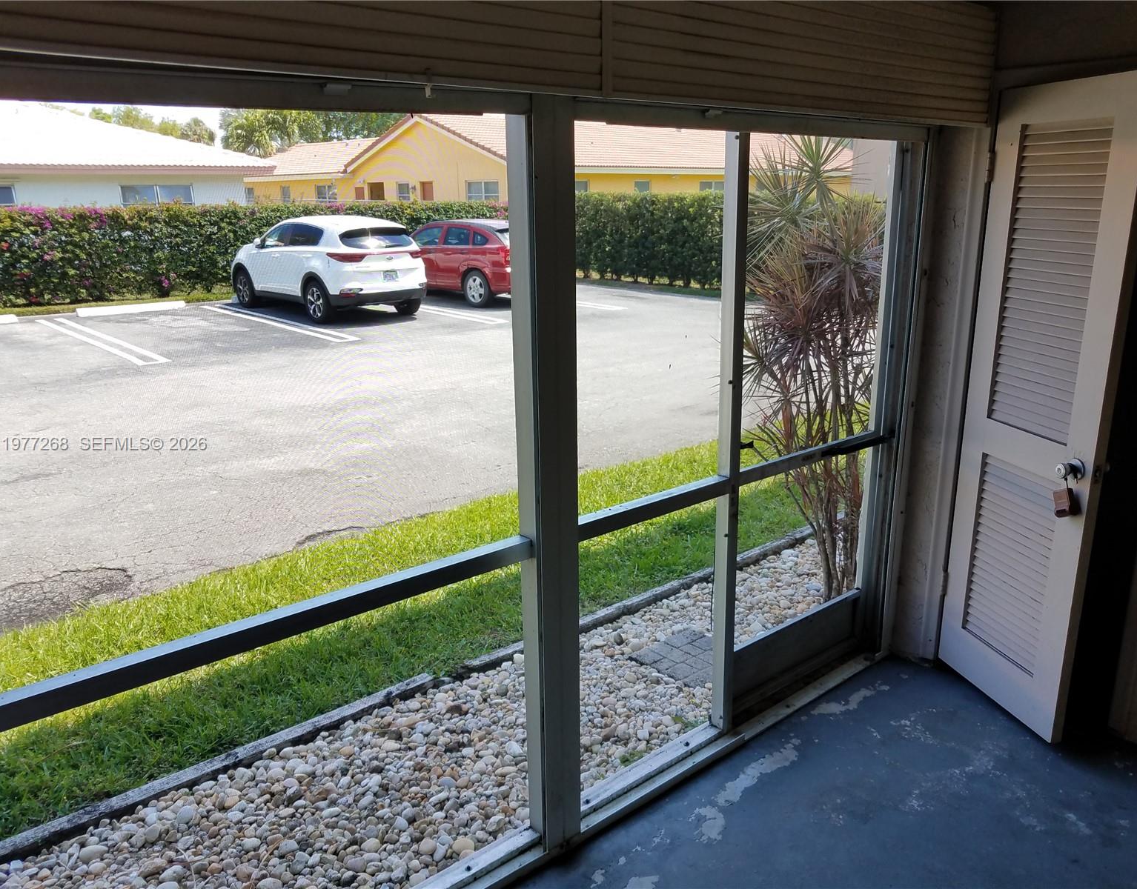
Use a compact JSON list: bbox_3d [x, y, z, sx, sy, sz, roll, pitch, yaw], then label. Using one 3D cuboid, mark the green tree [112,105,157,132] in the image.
[{"bbox_3d":[-26.333,-16.714,53.605,3.600,7.018,3.600,-8,17,-24],"label":"green tree"}]

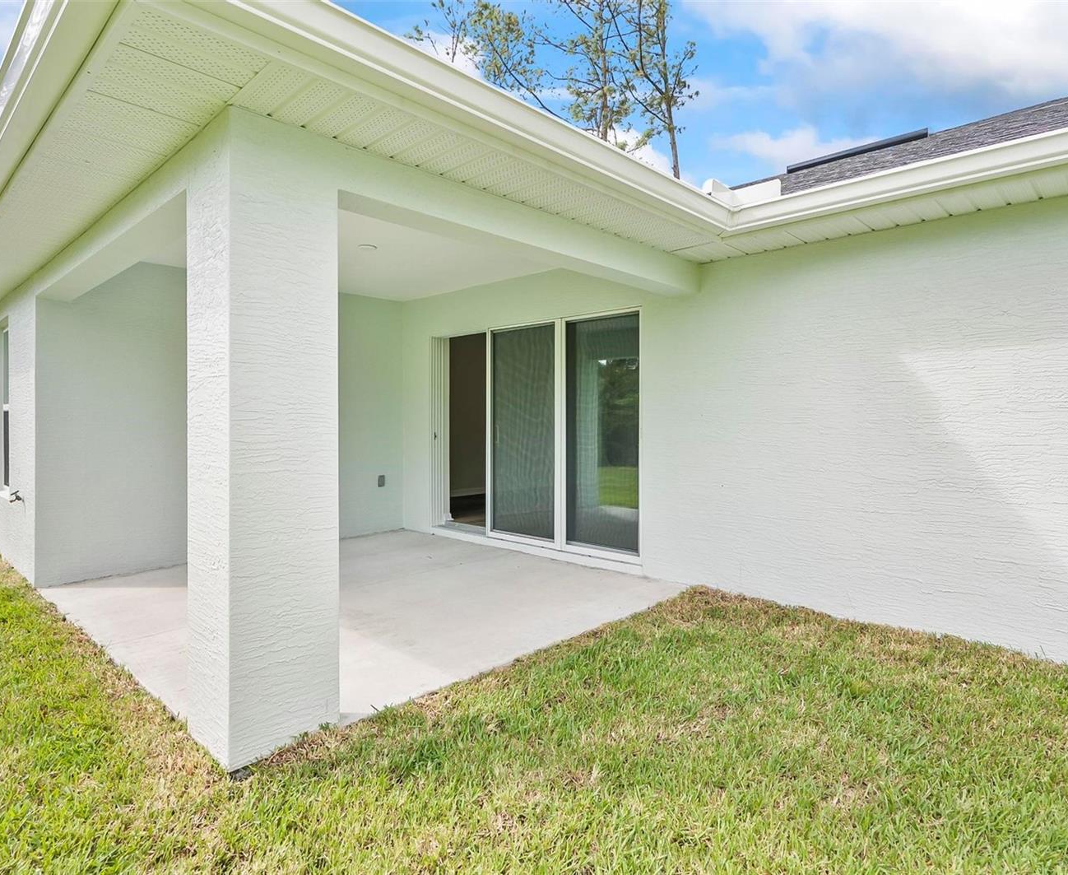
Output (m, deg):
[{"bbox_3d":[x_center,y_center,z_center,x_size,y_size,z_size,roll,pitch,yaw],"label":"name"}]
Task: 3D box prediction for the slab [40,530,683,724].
[{"bbox_3d":[-1.264,1.166,4.660,3.674,0.100,3.322,1,2,43],"label":"slab"}]

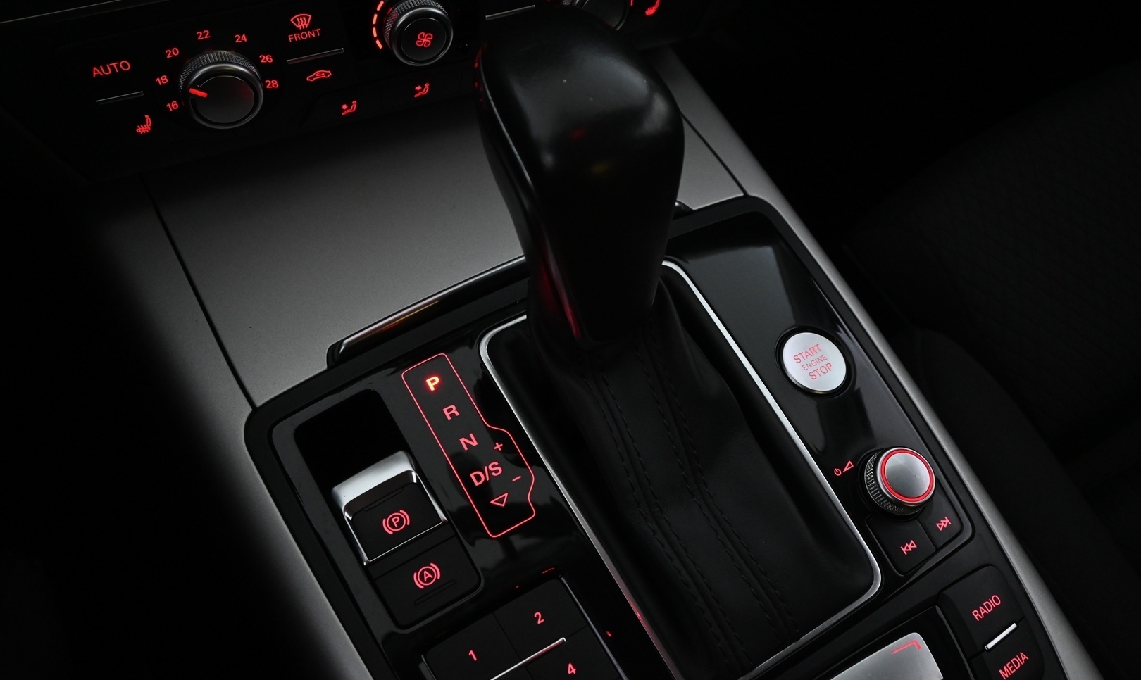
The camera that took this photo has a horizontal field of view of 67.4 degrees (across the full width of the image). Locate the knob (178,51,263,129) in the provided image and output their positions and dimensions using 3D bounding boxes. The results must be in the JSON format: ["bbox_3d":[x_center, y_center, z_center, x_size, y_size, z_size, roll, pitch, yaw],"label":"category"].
[{"bbox_3d":[-0.128,-0.091,0.316,0.030,0.030,0.010,-19,56,-16],"label":"knob"}]

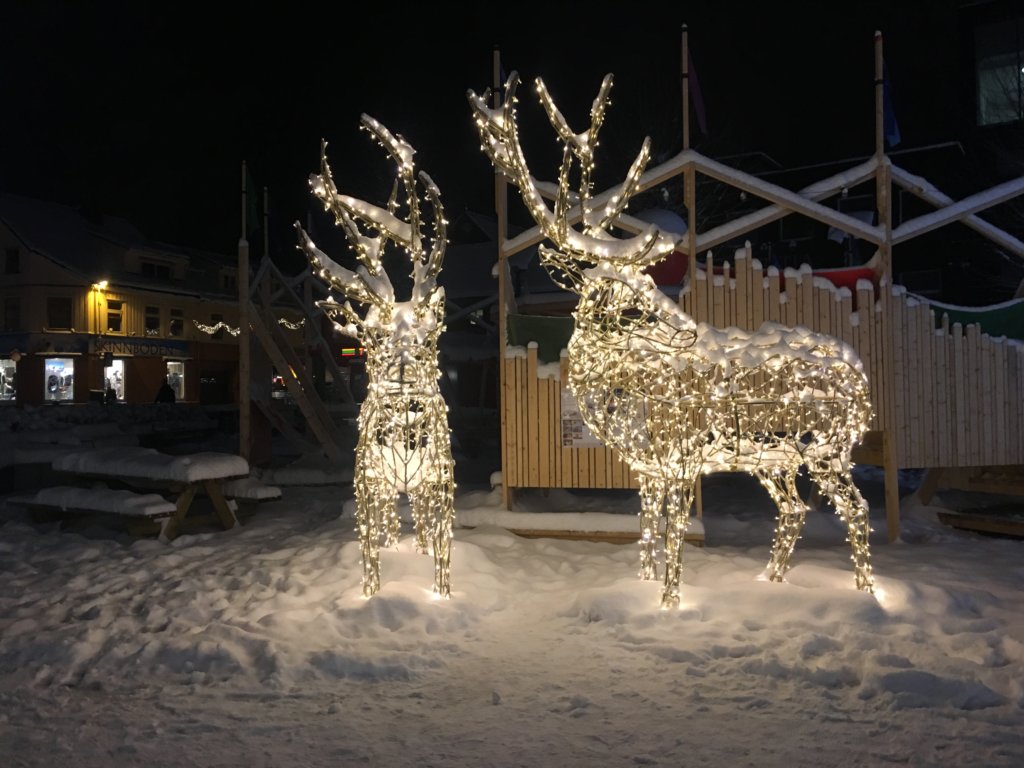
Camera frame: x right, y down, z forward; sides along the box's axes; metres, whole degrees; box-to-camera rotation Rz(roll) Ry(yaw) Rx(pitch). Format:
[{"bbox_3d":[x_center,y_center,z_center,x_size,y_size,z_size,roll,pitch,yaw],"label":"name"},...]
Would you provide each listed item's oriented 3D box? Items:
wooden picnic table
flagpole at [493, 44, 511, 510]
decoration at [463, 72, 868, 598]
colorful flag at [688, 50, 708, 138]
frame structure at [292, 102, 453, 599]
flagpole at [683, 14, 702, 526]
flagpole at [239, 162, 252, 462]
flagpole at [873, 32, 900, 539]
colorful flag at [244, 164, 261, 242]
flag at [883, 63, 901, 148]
[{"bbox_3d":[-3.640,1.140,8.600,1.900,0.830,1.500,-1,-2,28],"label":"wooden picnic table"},{"bbox_3d":[-0.109,-1.182,9.800,0.150,5.390,0.150,-1,-1,5],"label":"flagpole"},{"bbox_3d":[1.240,-0.350,6.350,2.900,3.800,1.200,0,-1,-16],"label":"decoration"},{"bbox_3d":[1.957,-3.058,9.000,0.210,0.920,0.120,-1,-1,0],"label":"colorful flag"},{"bbox_3d":[-1.090,-0.220,7.000,1.150,3.600,2.200,-1,-1,-6],"label":"frame structure"},{"bbox_3d":[1.873,-1.142,8.950,0.150,5.290,0.150,-1,-1,5],"label":"flagpole"},{"bbox_3d":[-4.490,-1.183,14.400,0.160,5.100,0.160,-1,-1,5],"label":"flagpole"},{"bbox_3d":[3.875,-1.001,8.900,0.160,5.330,0.160,-1,-1,5],"label":"flagpole"},{"bbox_3d":[-4.326,-3.059,14.300,0.250,1.200,0.150,-1,-1,0],"label":"colorful flag"},{"bbox_3d":[3.937,-2.889,8.900,0.190,0.900,0.120,-1,-1,0],"label":"flag"}]

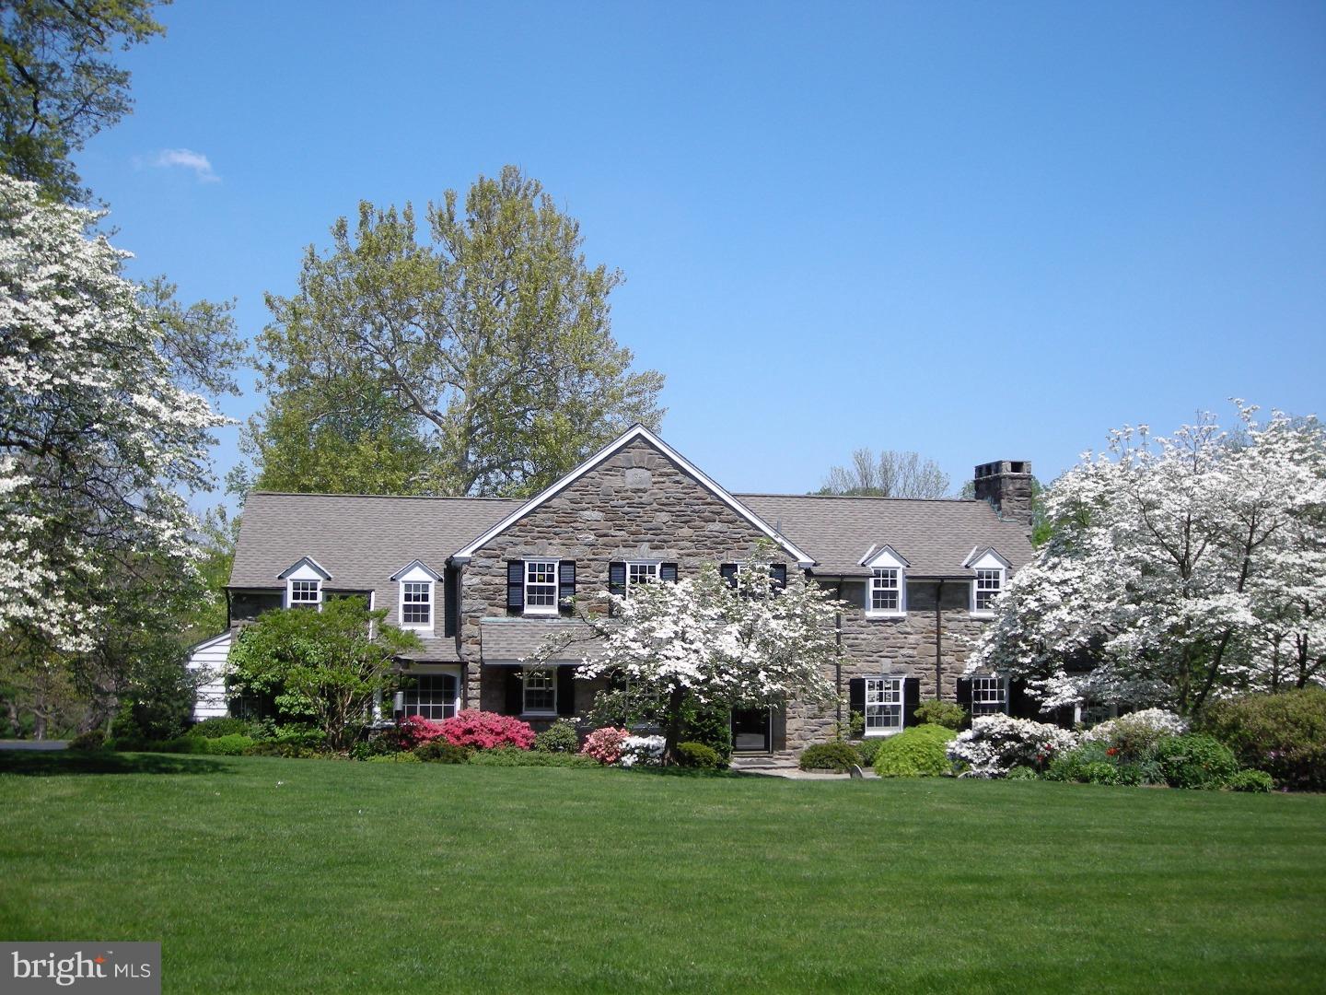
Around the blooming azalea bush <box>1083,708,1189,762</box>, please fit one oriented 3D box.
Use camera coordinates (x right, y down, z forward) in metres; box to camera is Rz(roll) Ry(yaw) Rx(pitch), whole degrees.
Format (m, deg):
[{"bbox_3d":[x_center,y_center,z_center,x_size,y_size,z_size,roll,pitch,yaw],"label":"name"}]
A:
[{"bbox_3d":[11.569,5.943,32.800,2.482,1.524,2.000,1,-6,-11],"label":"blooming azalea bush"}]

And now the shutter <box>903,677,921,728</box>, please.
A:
[{"bbox_3d":[6.707,5.588,36.221,0.474,1.425,0.050,1,-6,-11],"label":"shutter"}]

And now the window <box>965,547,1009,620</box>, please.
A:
[{"bbox_3d":[8.798,2.362,37.041,1.330,1.918,1.000,2,-4,-12],"label":"window"}]

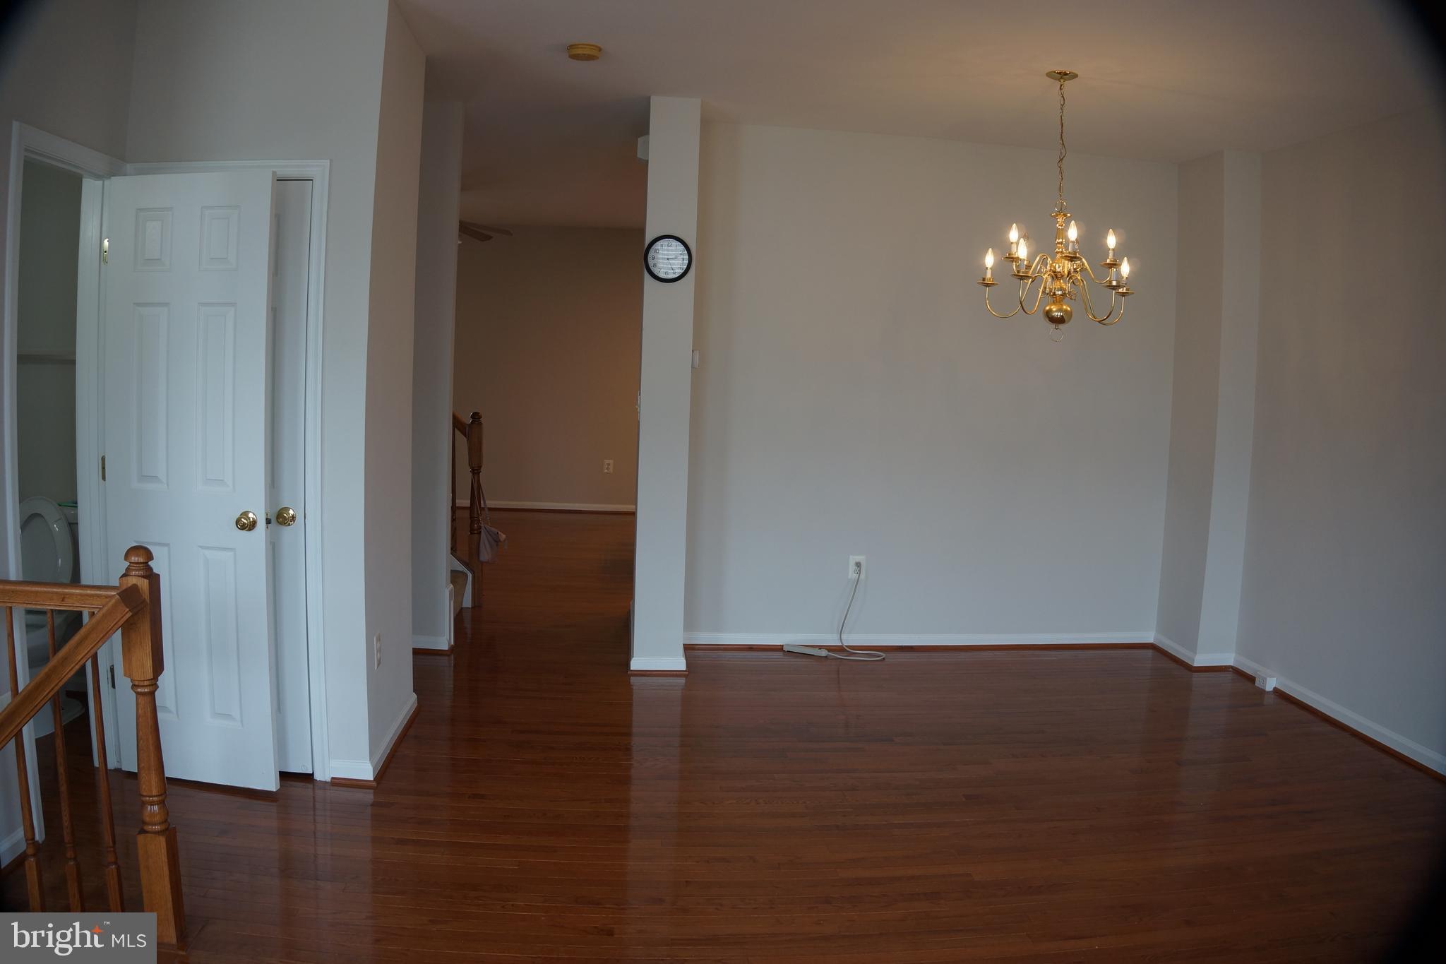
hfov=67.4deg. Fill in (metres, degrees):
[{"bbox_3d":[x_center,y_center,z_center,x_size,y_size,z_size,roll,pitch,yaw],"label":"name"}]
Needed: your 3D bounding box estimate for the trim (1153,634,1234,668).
[{"bbox_3d":[2.555,0.923,5.886,0.260,0.085,0.490,1,5,-7],"label":"trim"}]

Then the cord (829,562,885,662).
[{"bbox_3d":[0.700,0.678,5.724,0.295,0.480,0.190,1,5,-7],"label":"cord"}]

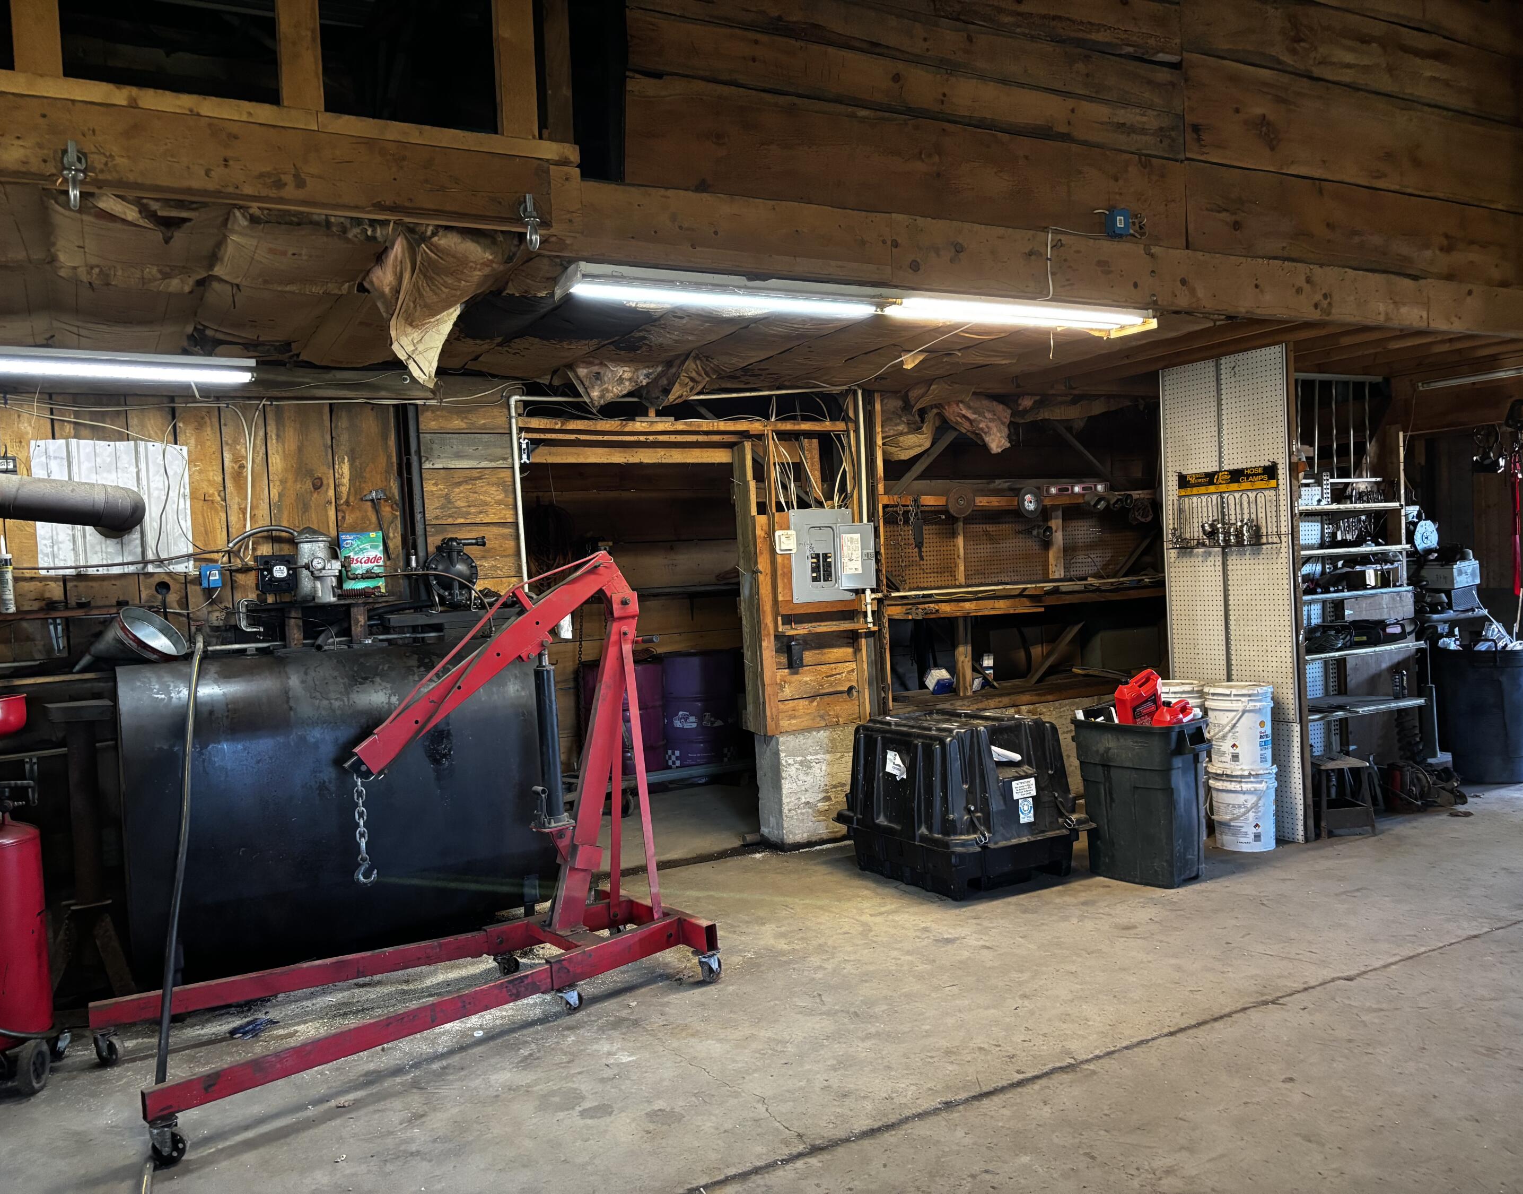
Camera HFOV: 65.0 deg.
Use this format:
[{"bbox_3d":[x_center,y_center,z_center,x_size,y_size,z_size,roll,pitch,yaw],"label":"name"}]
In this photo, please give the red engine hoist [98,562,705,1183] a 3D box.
[{"bbox_3d":[-1.083,0.624,3.865,1.880,1.505,0.930,-4,2,-37],"label":"red engine hoist"}]

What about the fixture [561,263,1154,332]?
[{"bbox_3d":[0.470,-1.059,4.370,2.460,0.082,0.265,-4,2,-29],"label":"fixture"}]

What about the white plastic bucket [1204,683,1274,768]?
[{"bbox_3d":[2.263,0.616,5.633,0.310,0.375,0.310,-3,1,0],"label":"white plastic bucket"}]

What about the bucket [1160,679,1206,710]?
[{"bbox_3d":[2.057,0.626,5.963,0.310,0.385,0.310,-3,2,0],"label":"bucket"}]

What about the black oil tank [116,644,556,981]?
[{"bbox_3d":[-1.653,0.774,4.714,1.524,1.125,0.686,-4,2,-29],"label":"black oil tank"}]

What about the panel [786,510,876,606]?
[{"bbox_3d":[0.346,-0.207,5.982,0.461,0.453,0.130,-3,2,-28],"label":"panel"}]

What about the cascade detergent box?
[{"bbox_3d":[-1.664,-0.140,4.977,0.168,0.248,0.065,-3,2,-28],"label":"cascade detergent box"}]

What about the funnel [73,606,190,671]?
[{"bbox_3d":[-2.298,0.233,4.345,0.270,0.289,0.270,41,3,-20],"label":"funnel"}]

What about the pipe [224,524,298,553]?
[{"bbox_3d":[-1.980,-0.236,4.749,0.274,0.103,0.060,-3,2,-28],"label":"pipe"}]

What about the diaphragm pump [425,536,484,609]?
[{"bbox_3d":[-1.302,-0.104,5.107,0.235,0.310,0.240,-4,2,-29],"label":"diaphragm pump"}]

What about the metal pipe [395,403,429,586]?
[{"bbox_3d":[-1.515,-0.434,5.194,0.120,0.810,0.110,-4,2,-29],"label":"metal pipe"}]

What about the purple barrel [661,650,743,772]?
[{"bbox_3d":[-0.386,0.768,7.500,0.505,0.760,0.505,-3,1,0],"label":"purple barrel"}]

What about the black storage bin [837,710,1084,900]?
[{"bbox_3d":[0.883,0.900,5.424,0.730,0.690,0.800,-4,2,-32],"label":"black storage bin"}]

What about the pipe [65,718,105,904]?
[{"bbox_3d":[-2.389,0.765,4.224,0.088,0.659,0.088,-4,2,-29],"label":"pipe"}]

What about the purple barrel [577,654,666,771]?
[{"bbox_3d":[-0.852,0.795,7.350,0.505,0.760,0.505,-3,1,0],"label":"purple barrel"}]

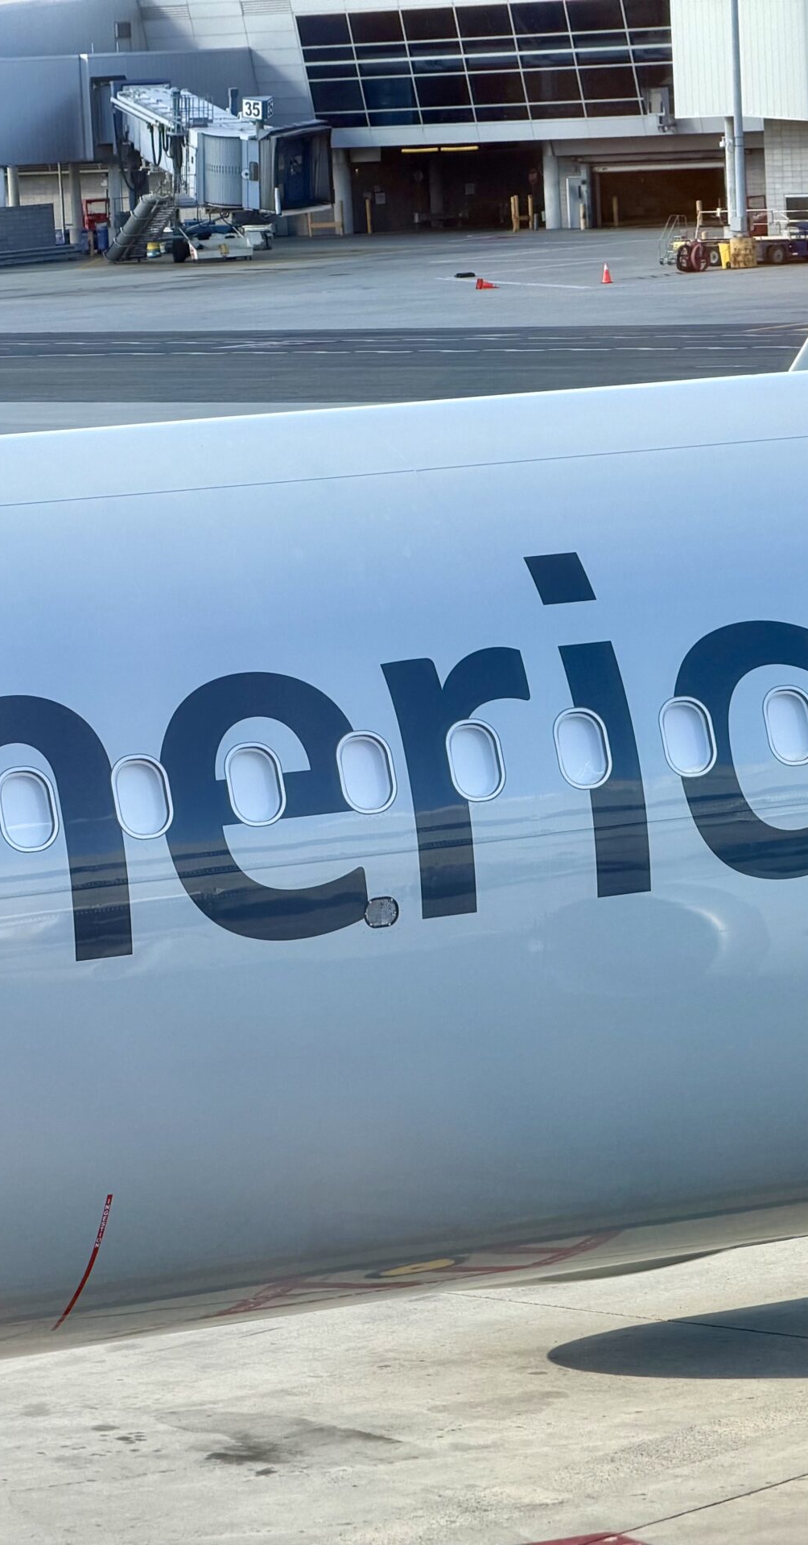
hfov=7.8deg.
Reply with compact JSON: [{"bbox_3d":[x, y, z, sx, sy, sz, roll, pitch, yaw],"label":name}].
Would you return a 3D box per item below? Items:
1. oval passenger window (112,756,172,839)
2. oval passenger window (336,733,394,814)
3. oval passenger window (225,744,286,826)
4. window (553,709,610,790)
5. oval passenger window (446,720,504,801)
[{"bbox_3d":[-1.077,0.103,24.330,0.250,0.350,0.040,-6,-10,-26],"label":"oval passenger window"},{"bbox_3d":[-0.162,0.003,24.773,0.250,0.350,0.040,-6,-10,-26],"label":"oval passenger window"},{"bbox_3d":[-0.620,0.053,24.552,0.250,0.350,0.040,-6,-10,-26],"label":"oval passenger window"},{"bbox_3d":[0.782,-0.101,26.177,0.275,0.367,0.050,-6,-8,-26],"label":"window"},{"bbox_3d":[0.307,-0.048,25.945,0.275,0.367,0.050,-6,-8,-26],"label":"oval passenger window"}]

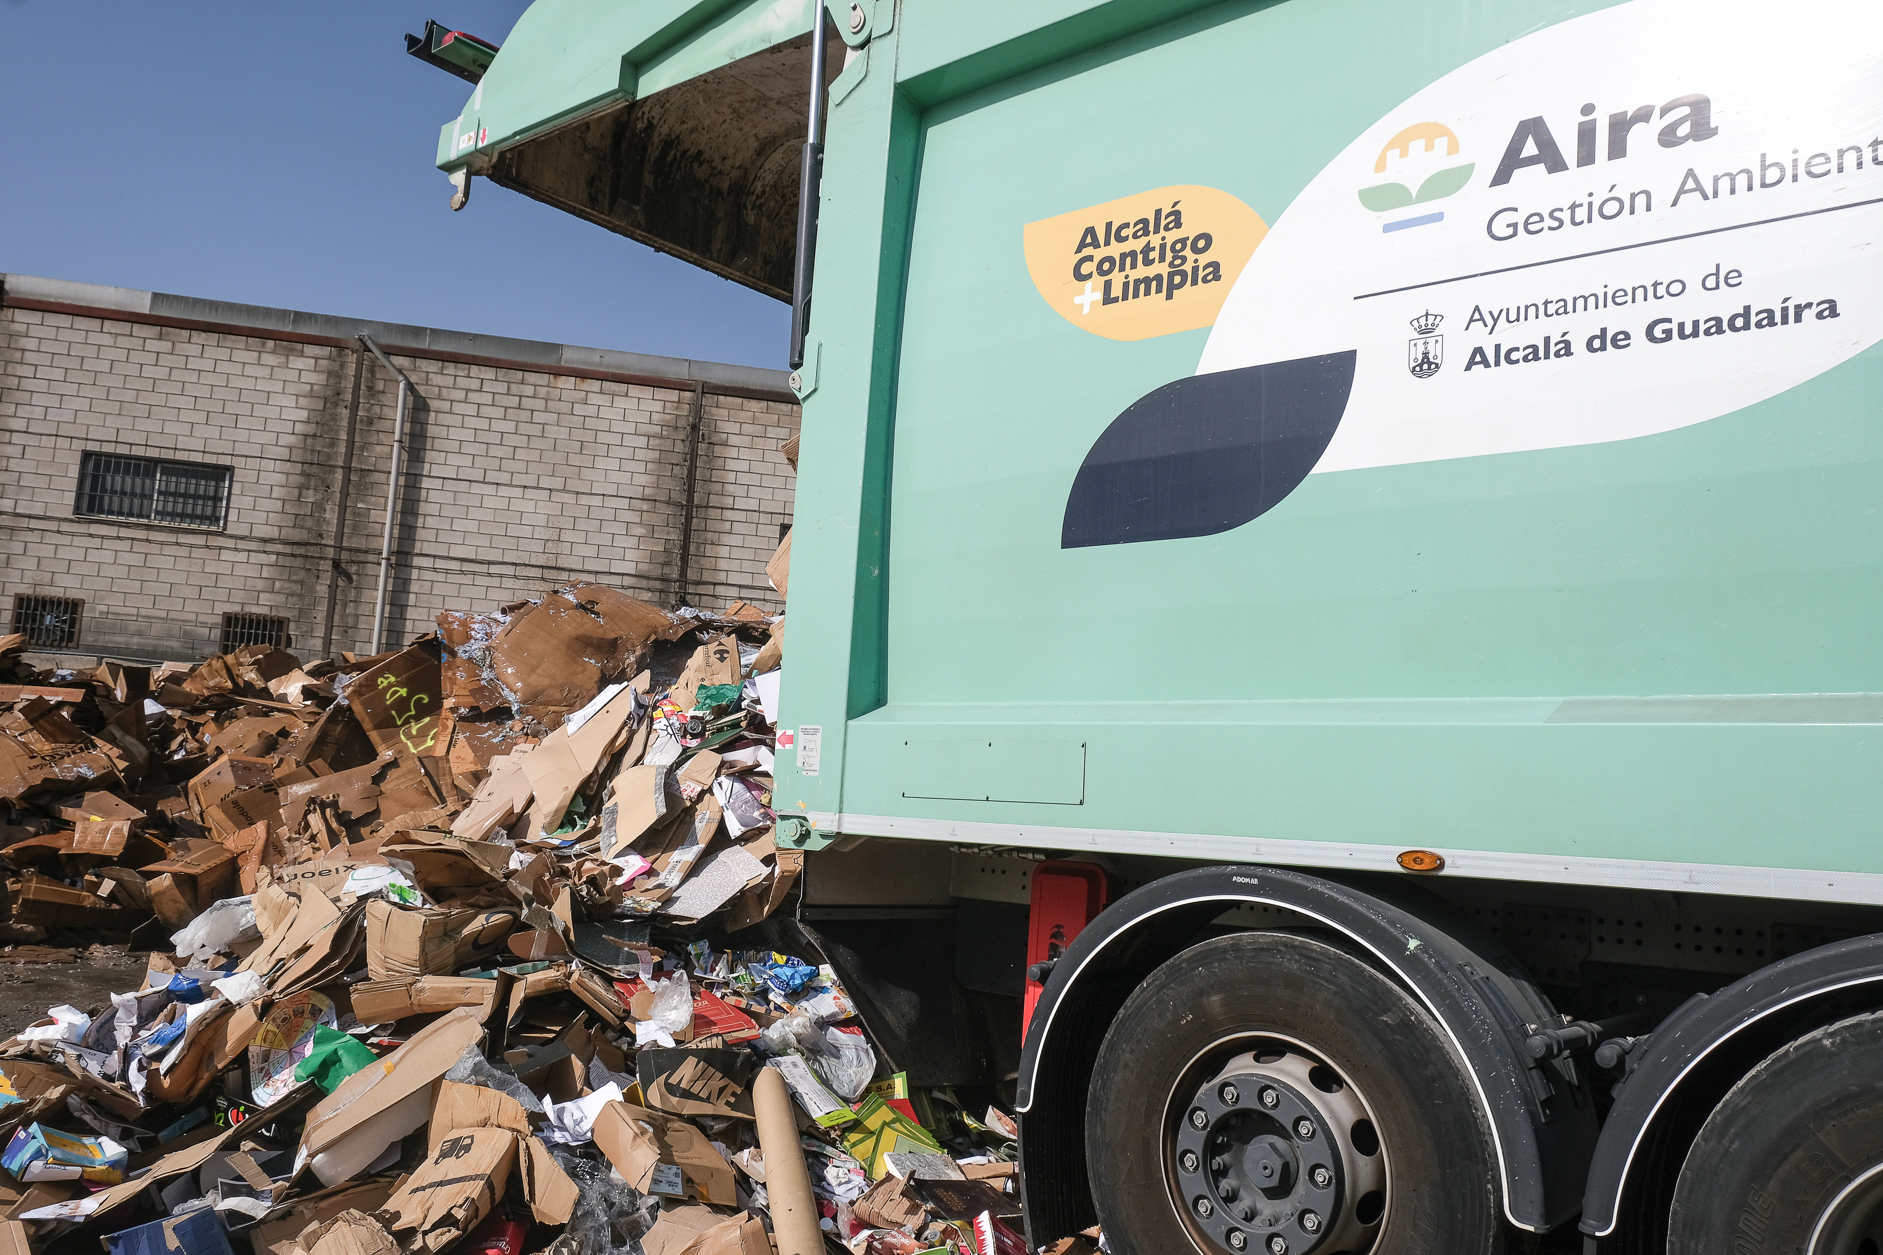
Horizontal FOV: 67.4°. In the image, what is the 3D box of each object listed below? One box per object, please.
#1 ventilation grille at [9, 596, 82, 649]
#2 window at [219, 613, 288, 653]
[{"bbox_3d":[-12.902,-0.085,20.365,0.910,0.700,0.090,5,-6,-11],"label":"ventilation grille"},{"bbox_3d":[-10.151,0.179,20.843,0.930,0.710,0.100,6,-6,-10],"label":"window"}]

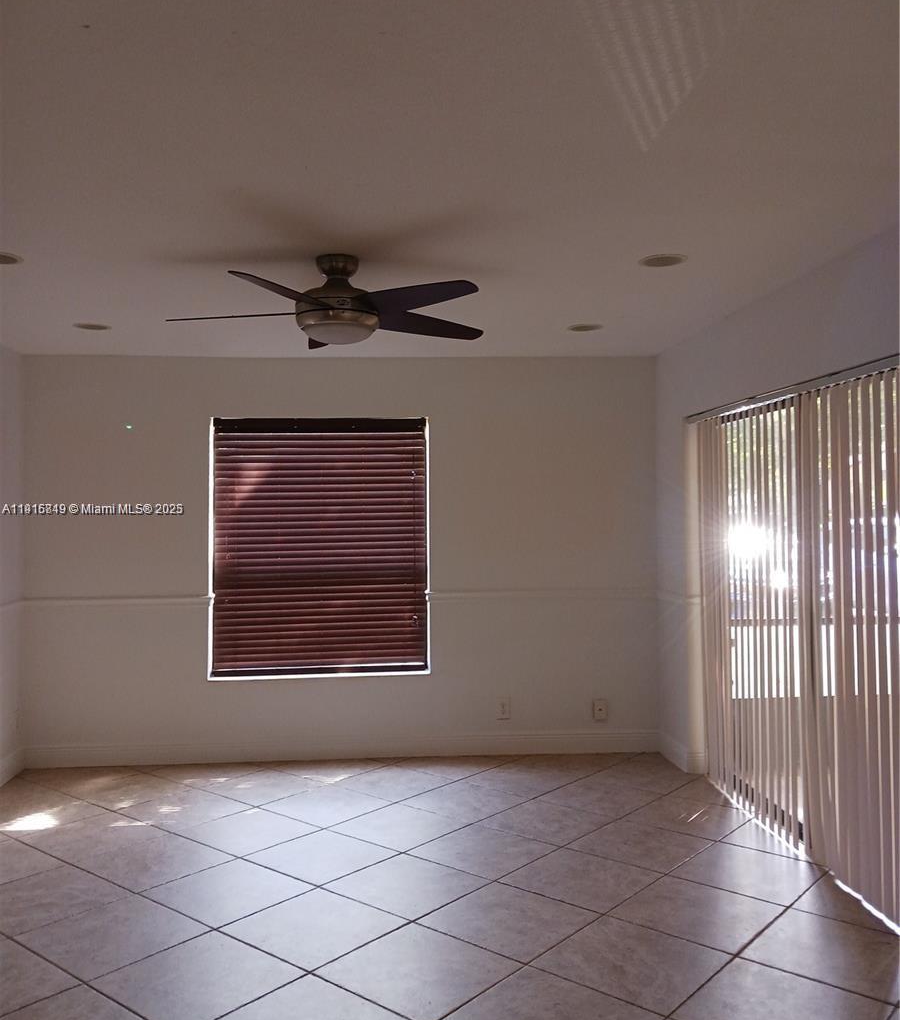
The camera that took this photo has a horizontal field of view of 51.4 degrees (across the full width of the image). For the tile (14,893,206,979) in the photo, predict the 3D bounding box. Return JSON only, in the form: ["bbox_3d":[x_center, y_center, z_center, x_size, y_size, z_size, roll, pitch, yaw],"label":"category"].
[{"bbox_3d":[-1.195,1.509,3.319,0.500,0.010,0.500,-1,-1,40],"label":"tile"}]

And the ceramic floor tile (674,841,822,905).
[{"bbox_3d":[1.250,1.513,3.911,0.500,0.010,0.500,-1,-1,40],"label":"ceramic floor tile"}]

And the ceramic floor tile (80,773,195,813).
[{"bbox_3d":[-1.719,1.522,5.067,0.498,0.010,0.498,0,0,39],"label":"ceramic floor tile"}]

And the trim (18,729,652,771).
[{"bbox_3d":[-0.604,1.455,5.662,3.813,0.129,0.016,0,0,-5],"label":"trim"}]

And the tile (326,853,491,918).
[{"bbox_3d":[-0.171,1.525,3.804,0.500,0.010,0.500,0,-1,39],"label":"tile"}]

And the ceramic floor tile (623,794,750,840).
[{"bbox_3d":[1.187,1.541,4.663,0.500,0.010,0.500,0,-1,39],"label":"ceramic floor tile"}]

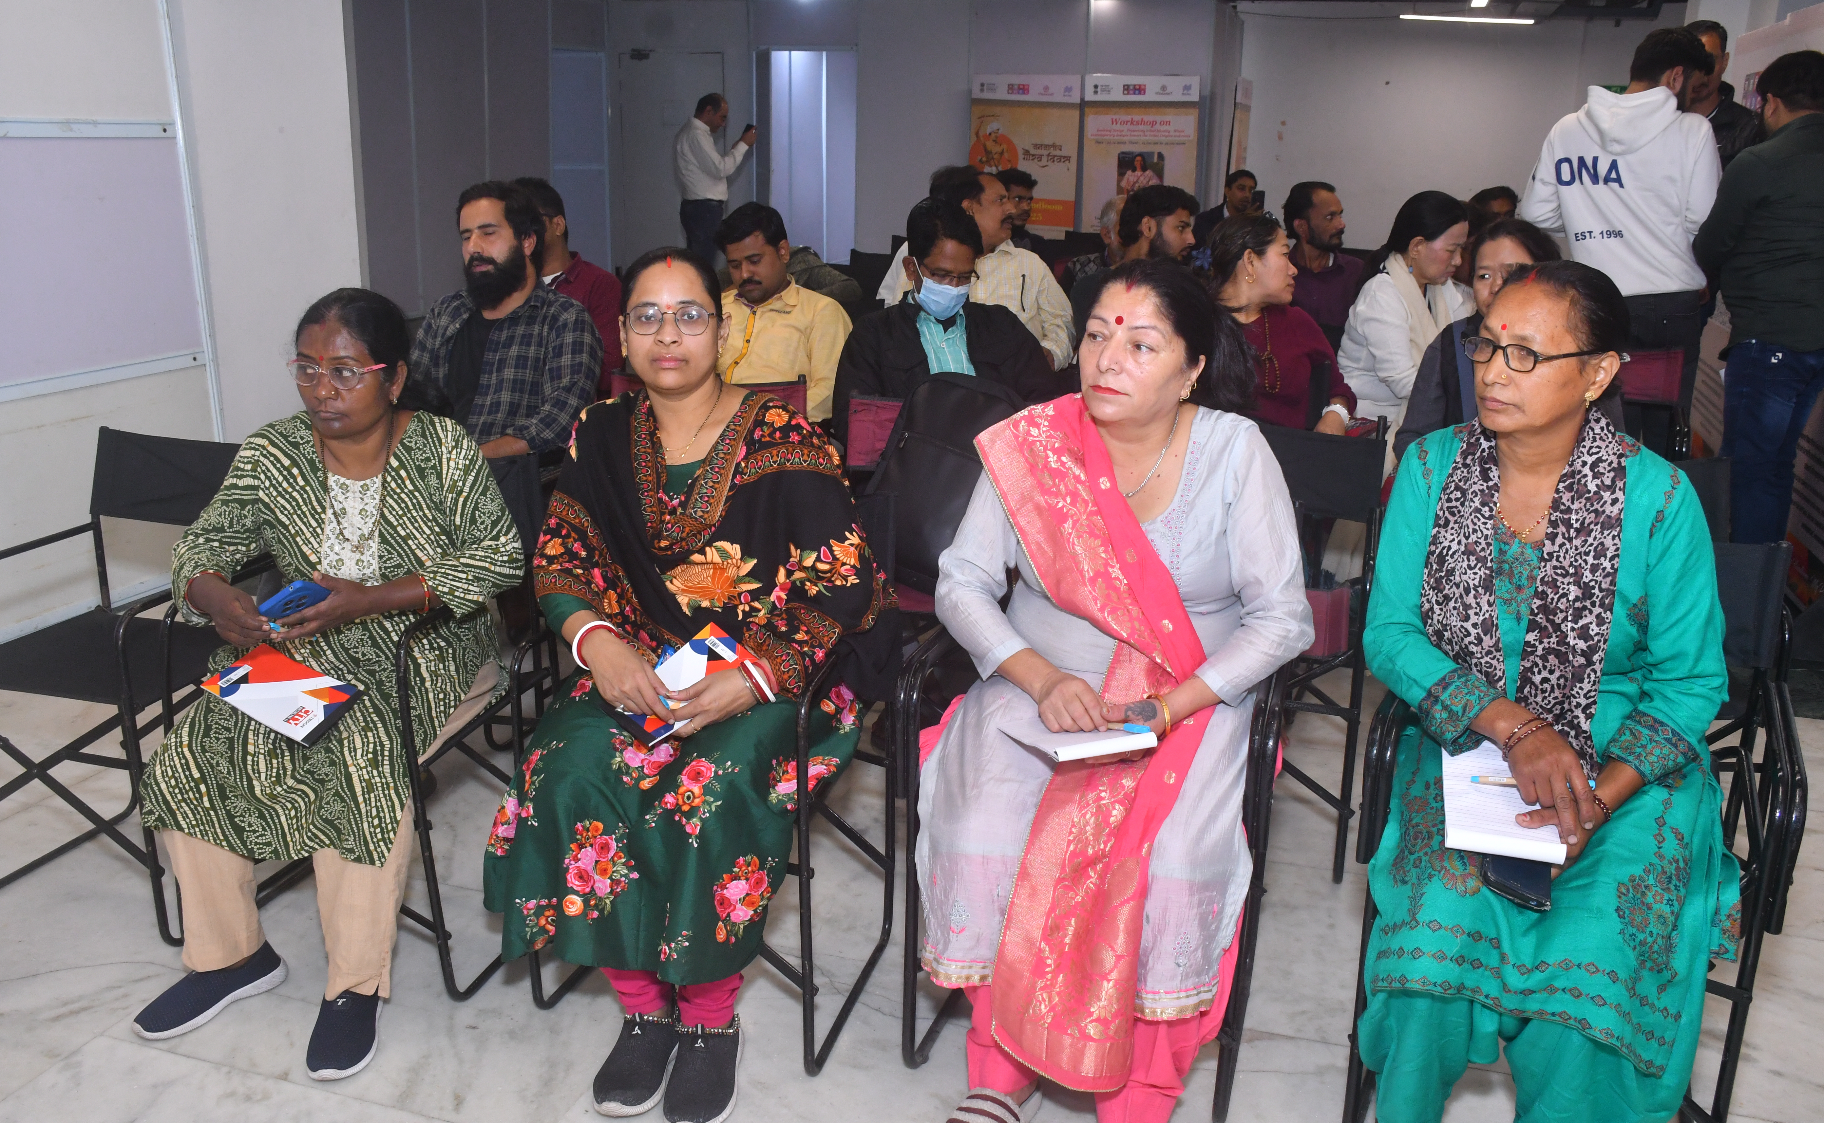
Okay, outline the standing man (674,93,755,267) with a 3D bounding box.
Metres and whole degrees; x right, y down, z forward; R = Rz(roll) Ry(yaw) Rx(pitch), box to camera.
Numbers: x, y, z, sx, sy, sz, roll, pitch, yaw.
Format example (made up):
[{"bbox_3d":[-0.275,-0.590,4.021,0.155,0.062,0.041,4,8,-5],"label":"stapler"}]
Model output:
[{"bbox_3d":[-1.302,-2.209,10.082,0.520,1.700,0.460,4,16,11],"label":"standing man"}]

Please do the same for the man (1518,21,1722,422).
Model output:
[{"bbox_3d":[2.001,-0.603,4.367,0.540,1.750,0.380,15,21,41],"label":"man"}]

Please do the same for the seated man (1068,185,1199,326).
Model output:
[{"bbox_3d":[0.688,-0.427,4.495,0.520,1.290,0.750,-7,17,-26],"label":"seated man"}]

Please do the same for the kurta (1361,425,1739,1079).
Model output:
[{"bbox_3d":[0.921,0.254,2.244,0.580,0.830,0.630,5,16,15],"label":"kurta"}]

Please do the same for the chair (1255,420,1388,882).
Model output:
[{"bbox_3d":[0.678,0.135,3.108,0.500,0.840,0.470,6,17,16],"label":"chair"}]

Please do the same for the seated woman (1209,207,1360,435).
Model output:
[{"bbox_3d":[0.834,-0.223,3.717,0.520,1.200,0.720,2,16,4],"label":"seated woman"}]

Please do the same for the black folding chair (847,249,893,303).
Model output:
[{"bbox_3d":[-0.104,-0.932,6.806,0.510,0.840,0.470,6,17,16],"label":"black folding chair"}]

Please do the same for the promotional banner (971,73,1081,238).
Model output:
[{"bbox_3d":[0.788,-2.476,10.828,0.780,1.890,0.120,0,15,-3],"label":"promotional banner"}]

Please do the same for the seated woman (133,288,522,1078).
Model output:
[{"bbox_3d":[-1.032,0.121,2.621,0.590,1.180,0.720,5,16,16],"label":"seated woman"}]

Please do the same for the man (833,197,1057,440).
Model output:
[{"bbox_3d":[0.084,-0.219,3.736,0.580,1.280,0.780,2,15,3],"label":"man"}]

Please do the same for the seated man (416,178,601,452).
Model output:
[{"bbox_3d":[-0.927,-0.191,3.371,0.530,1.270,0.740,6,17,16],"label":"seated man"}]

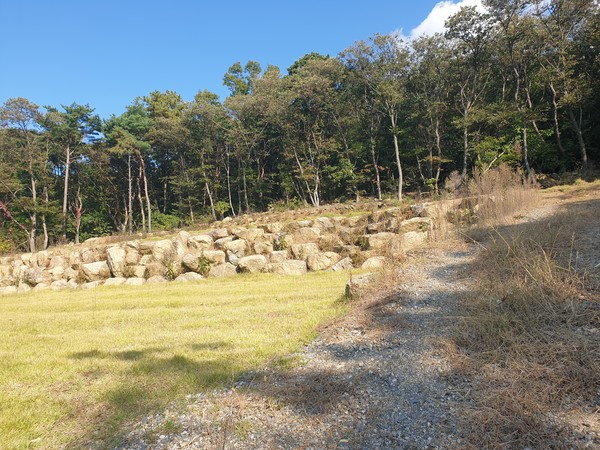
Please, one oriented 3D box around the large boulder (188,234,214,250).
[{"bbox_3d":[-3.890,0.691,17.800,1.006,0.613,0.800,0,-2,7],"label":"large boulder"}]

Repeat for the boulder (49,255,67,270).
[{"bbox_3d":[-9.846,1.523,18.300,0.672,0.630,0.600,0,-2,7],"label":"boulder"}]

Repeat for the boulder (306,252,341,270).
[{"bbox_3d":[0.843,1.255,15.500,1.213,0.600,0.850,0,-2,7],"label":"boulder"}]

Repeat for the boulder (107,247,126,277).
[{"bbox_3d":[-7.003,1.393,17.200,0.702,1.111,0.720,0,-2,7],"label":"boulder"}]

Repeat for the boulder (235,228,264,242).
[{"bbox_3d":[-2.107,0.438,18.800,1.218,0.572,0.850,-1,-3,0],"label":"boulder"}]

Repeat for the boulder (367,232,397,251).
[{"bbox_3d":[2.893,0.586,16.000,1.010,0.610,0.730,-3,-1,-3],"label":"boulder"}]

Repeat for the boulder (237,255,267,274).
[{"bbox_3d":[-1.679,1.367,15.600,0.990,0.660,0.740,-3,-1,-3],"label":"boulder"}]

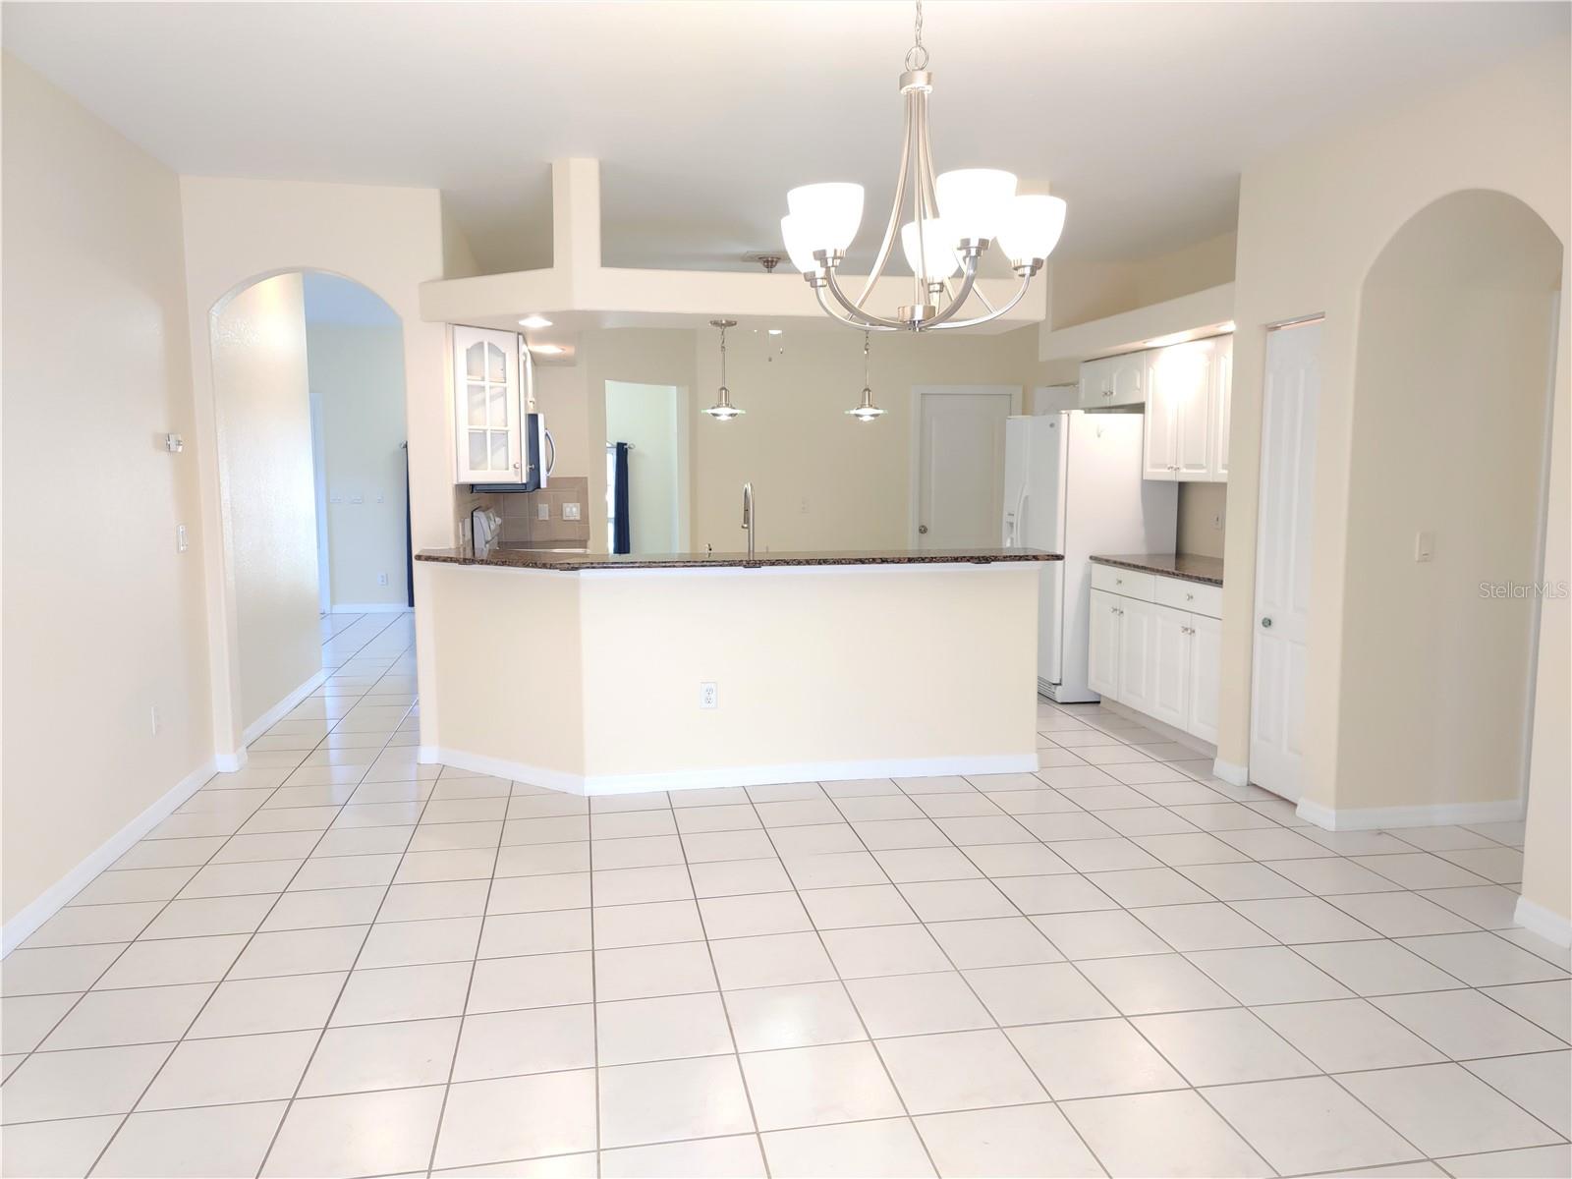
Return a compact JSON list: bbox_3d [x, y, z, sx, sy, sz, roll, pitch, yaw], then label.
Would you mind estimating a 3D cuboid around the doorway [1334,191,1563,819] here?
[{"bbox_3d":[2.357,-0.165,4.188,0.150,2.402,0.953,-1,7,-10],"label":"doorway"}]

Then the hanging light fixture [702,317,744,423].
[{"bbox_3d":[-0.287,-1.010,5.448,0.200,0.447,0.200,-1,7,-10],"label":"hanging light fixture"}]

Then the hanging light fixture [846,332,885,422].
[{"bbox_3d":[0.381,-1.016,5.568,0.200,0.447,0.200,-1,7,-10],"label":"hanging light fixture"}]

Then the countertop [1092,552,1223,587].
[{"bbox_3d":[2.289,-0.113,6.373,0.656,0.040,1.609,-1,7,-10],"label":"countertop"}]

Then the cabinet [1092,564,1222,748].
[{"bbox_3d":[2.302,0.320,6.429,0.633,0.834,1.617,-1,7,-10],"label":"cabinet"}]

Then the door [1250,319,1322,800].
[{"bbox_3d":[2.198,-0.099,5.114,0.038,2.043,0.442,-1,7,-10],"label":"door"}]

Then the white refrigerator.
[{"bbox_3d":[1.924,-0.230,7.598,0.816,1.754,0.872,-1,7,-10],"label":"white refrigerator"}]

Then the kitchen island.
[{"bbox_3d":[-0.274,0.354,5.606,2.974,1.067,0.976,-1,7,-10],"label":"kitchen island"}]

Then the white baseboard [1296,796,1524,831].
[{"bbox_3d":[2.602,0.914,4.941,0.884,0.082,0.252,-1,7,-10],"label":"white baseboard"}]

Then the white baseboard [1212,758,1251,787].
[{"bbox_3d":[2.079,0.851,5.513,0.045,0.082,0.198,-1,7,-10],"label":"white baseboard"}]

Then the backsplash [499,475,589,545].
[{"bbox_3d":[-1.699,-0.557,8.228,0.633,0.453,0.012,-1,7,-10],"label":"backsplash"}]

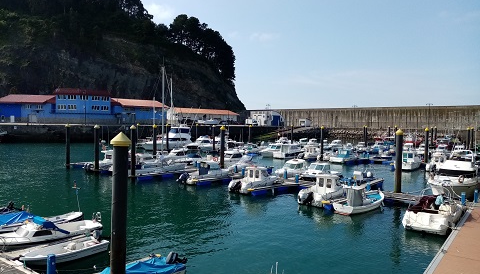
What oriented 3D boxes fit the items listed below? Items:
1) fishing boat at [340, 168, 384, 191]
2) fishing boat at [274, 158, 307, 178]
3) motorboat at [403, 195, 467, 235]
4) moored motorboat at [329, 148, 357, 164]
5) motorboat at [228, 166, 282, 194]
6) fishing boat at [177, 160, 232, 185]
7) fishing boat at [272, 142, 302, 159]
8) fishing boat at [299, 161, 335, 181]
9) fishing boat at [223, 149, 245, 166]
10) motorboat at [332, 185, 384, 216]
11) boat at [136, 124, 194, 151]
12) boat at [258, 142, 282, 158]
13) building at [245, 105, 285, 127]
[{"bbox_3d":[11.748,4.197,36.376,1.950,1.600,5.600,3,3,40],"label":"fishing boat"},{"bbox_3d":[5.701,3.638,40.621,2.250,2.250,5.900,3,3,40],"label":"fishing boat"},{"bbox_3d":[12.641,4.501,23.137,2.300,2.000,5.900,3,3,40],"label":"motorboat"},{"bbox_3d":[17.730,3.041,60.024,2.300,2.300,6.300,3,3,41],"label":"moored motorboat"},{"bbox_3d":[1.517,4.097,36.455,2.200,2.250,6.200,3,3,41],"label":"motorboat"},{"bbox_3d":[-3.995,3.800,41.152,2.300,2.300,7.100,3,3,41],"label":"fishing boat"},{"bbox_3d":[10.048,2.704,73.924,2.900,2.900,8.200,3,3,41],"label":"fishing boat"},{"bbox_3d":[8.287,3.806,39.004,2.300,2.100,6.200,3,3,41],"label":"fishing boat"},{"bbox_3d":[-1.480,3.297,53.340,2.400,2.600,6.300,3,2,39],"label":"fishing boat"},{"bbox_3d":[8.779,4.313,26.207,4.900,2.050,1.850,-1,3,-45],"label":"motorboat"},{"bbox_3d":[-17.258,0.542,84.077,12.800,5.400,4.100,0,3,-41],"label":"boat"},{"bbox_3d":[5.669,2.517,66.018,2.500,2.600,7.000,3,3,40],"label":"boat"},{"bbox_3d":[10.315,-7.340,145.829,14.500,6.800,10.000,1,2,-6],"label":"building"}]

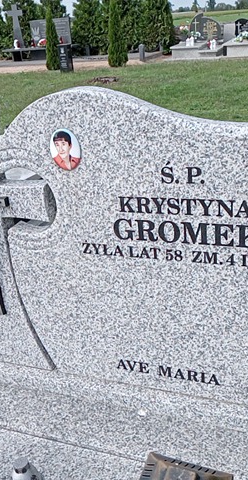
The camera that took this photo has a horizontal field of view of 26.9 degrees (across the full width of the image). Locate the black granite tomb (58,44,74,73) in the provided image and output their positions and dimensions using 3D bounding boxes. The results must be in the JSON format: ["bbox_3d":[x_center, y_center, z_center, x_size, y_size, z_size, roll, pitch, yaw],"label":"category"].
[{"bbox_3d":[-1.787,-5.575,15.900,0.290,0.753,0.290,5,25,20],"label":"black granite tomb"}]

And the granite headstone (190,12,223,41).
[{"bbox_3d":[2.836,-7.366,17.900,1.080,0.806,0.150,5,25,20],"label":"granite headstone"}]

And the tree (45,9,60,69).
[{"bbox_3d":[-2.247,-6.499,16.700,0.420,1.912,0.420,5,25,20],"label":"tree"}]

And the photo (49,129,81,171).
[{"bbox_3d":[-0.135,-0.208,1.200,0.080,0.100,0.010,5,25,20],"label":"photo"}]

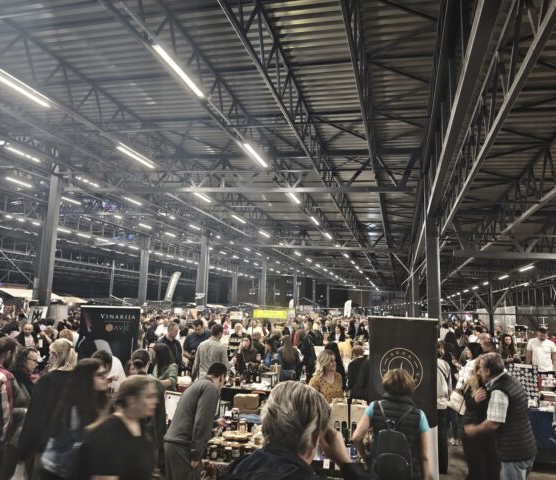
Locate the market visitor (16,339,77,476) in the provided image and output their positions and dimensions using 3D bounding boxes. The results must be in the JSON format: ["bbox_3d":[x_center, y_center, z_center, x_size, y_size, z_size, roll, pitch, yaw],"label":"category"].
[{"bbox_3d":[-2.040,1.760,3.820,0.370,1.700,0.480,-3,-10,25],"label":"market visitor"}]

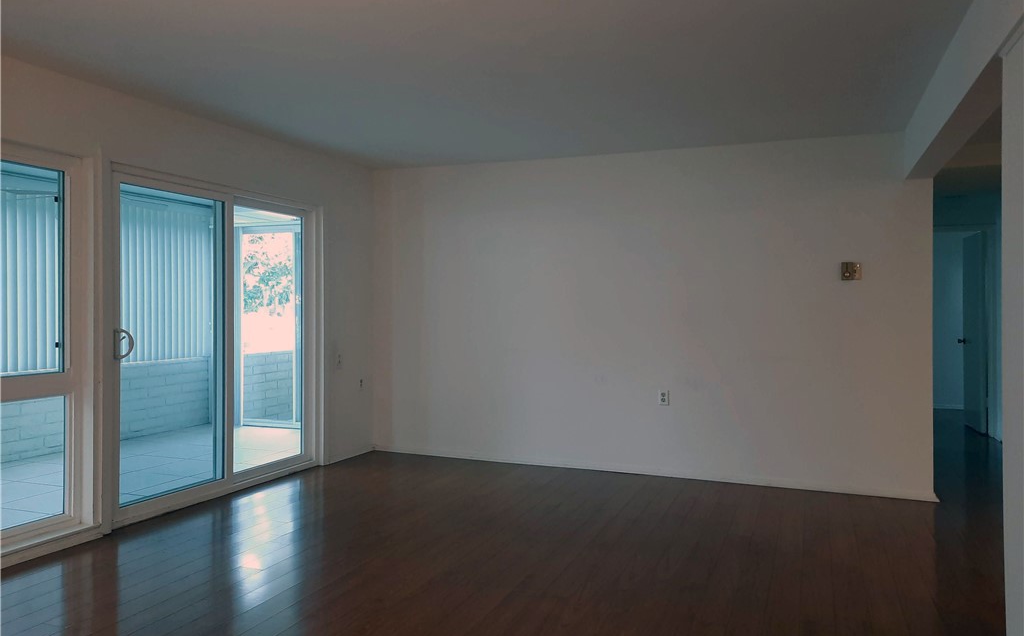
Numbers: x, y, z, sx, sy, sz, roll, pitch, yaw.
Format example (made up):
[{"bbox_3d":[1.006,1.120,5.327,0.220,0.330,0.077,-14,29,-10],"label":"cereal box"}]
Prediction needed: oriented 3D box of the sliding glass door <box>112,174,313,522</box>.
[{"bbox_3d":[-1.940,0.148,4.989,0.090,1.984,1.791,1,1,22],"label":"sliding glass door"}]

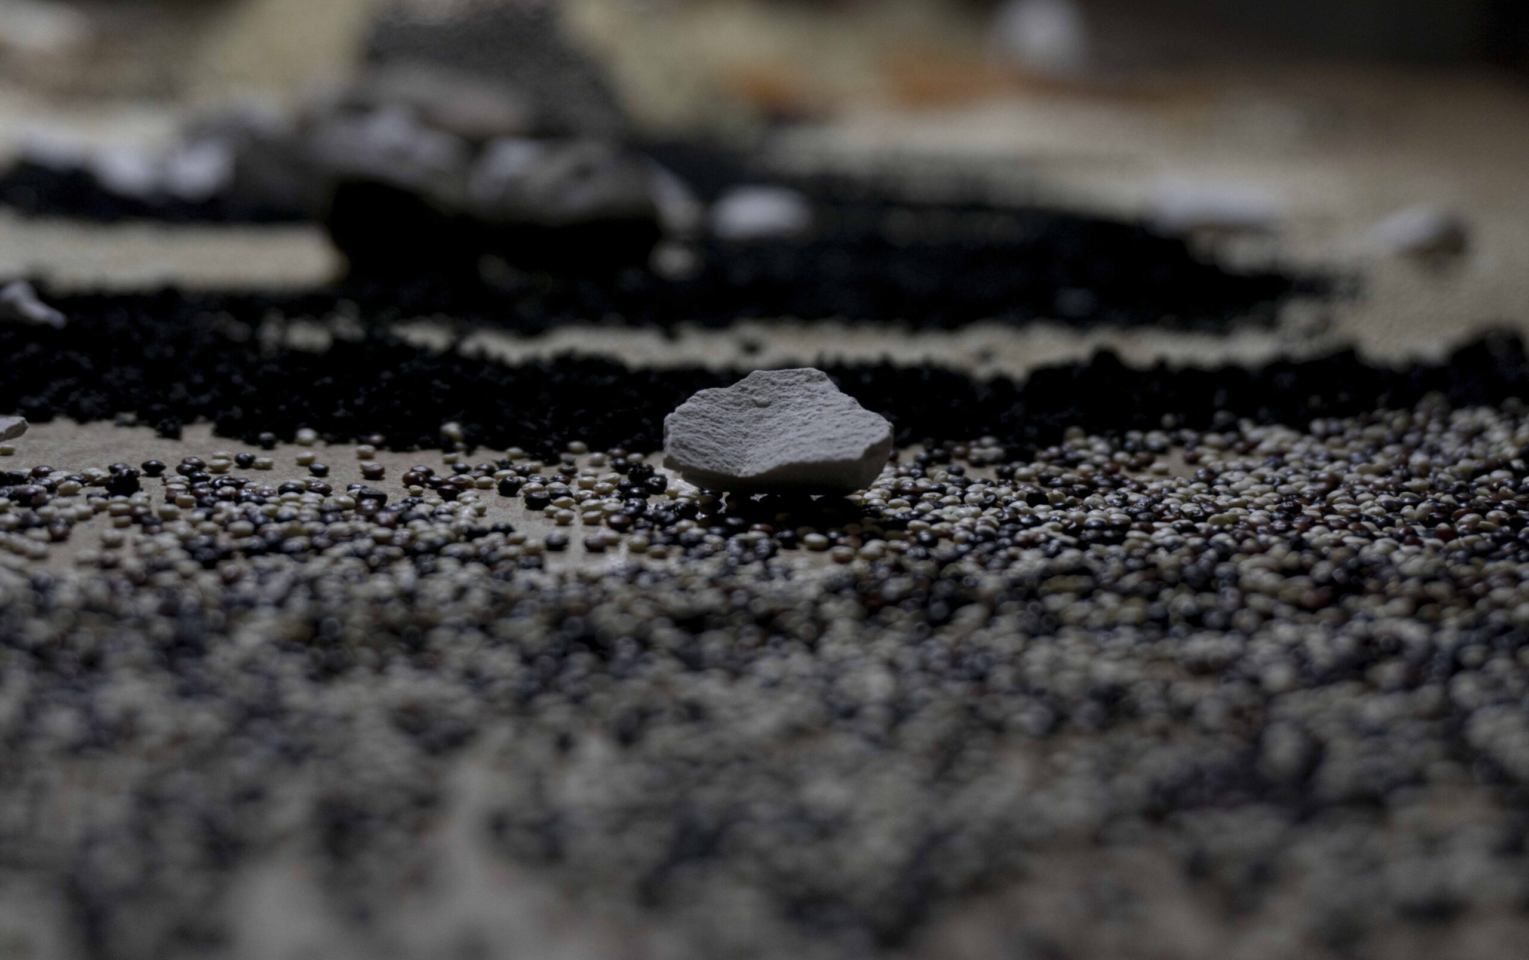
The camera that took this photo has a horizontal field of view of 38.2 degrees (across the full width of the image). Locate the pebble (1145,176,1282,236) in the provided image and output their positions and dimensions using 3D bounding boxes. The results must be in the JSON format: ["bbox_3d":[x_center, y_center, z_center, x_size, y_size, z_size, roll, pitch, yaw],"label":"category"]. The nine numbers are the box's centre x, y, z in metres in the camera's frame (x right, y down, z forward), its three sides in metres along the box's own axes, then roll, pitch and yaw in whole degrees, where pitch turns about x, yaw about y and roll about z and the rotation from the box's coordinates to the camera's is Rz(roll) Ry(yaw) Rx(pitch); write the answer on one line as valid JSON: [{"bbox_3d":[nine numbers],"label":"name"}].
[{"bbox_3d":[0.077,-0.047,0.375,0.022,0.009,0.017,0,15,0],"label":"pebble"}]

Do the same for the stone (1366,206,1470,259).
[{"bbox_3d":[0.103,-0.039,0.349,0.017,0.008,0.013,0,15,0],"label":"stone"}]

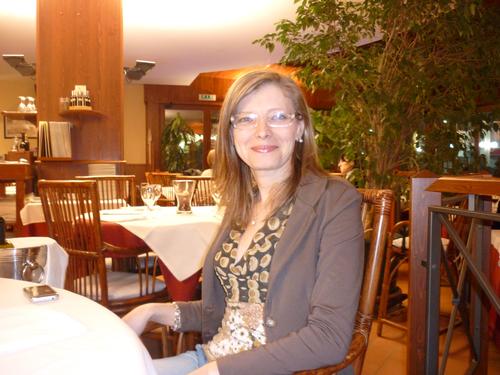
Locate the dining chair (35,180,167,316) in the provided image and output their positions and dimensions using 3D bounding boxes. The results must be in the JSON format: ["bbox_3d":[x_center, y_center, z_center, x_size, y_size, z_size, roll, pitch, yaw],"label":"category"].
[{"bbox_3d":[-0.702,0.441,2.364,0.500,0.965,0.500,3,4,40],"label":"dining chair"}]

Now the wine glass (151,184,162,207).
[{"bbox_3d":[-0.605,0.059,3.107,0.078,0.168,0.078,0,3,0],"label":"wine glass"}]

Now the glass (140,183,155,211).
[{"bbox_3d":[-0.645,0.060,3.007,0.080,0.175,0.080,0,3,0],"label":"glass"}]

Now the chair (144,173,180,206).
[{"bbox_3d":[-0.691,0.330,4.722,0.510,0.960,0.510,3,4,41],"label":"chair"}]

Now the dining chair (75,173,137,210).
[{"bbox_3d":[-0.912,0.401,3.283,0.510,0.955,0.510,-2,3,-35],"label":"dining chair"}]

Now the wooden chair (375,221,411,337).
[{"bbox_3d":[1.068,0.462,2.865,0.470,0.890,0.490,-2,3,-37],"label":"wooden chair"}]

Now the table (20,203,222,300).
[{"bbox_3d":[-0.462,0.526,2.859,1.100,0.750,1.080,0,3,0],"label":"table"}]

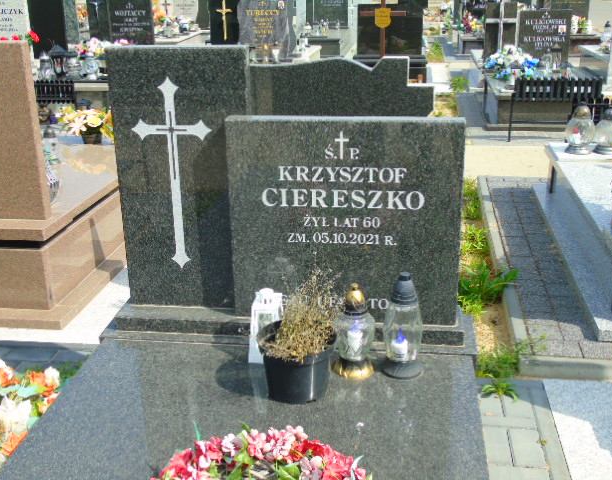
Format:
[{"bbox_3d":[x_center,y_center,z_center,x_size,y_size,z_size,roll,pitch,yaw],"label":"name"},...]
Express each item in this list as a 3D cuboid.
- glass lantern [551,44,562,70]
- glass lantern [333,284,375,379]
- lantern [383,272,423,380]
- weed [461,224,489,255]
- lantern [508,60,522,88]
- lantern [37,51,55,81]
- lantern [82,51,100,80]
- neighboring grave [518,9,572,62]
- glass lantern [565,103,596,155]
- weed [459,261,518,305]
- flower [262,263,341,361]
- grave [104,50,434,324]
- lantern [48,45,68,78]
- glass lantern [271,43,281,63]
[{"bbox_3d":[2.641,-1.911,7.788,0.145,0.310,0.145,2,20,7],"label":"glass lantern"},{"bbox_3d":[0.138,0.248,2.095,0.118,0.266,0.118,2,20,7],"label":"glass lantern"},{"bbox_3d":[0.241,0.207,1.814,0.105,0.256,0.105,2,20,9],"label":"lantern"},{"bbox_3d":[0.882,0.008,3.871,0.150,0.110,0.150,2,20,7],"label":"weed"},{"bbox_3d":[1.944,-1.532,6.844,0.135,0.260,0.135,2,20,7],"label":"lantern"},{"bbox_3d":[-2.717,-1.817,7.693,0.151,0.290,0.151,2,20,9],"label":"lantern"},{"bbox_3d":[-2.216,-1.798,7.612,0.158,0.286,0.158,2,20,9],"label":"lantern"},{"bbox_3d":[2.755,-2.333,8.496,0.570,0.620,0.090,2,20,9],"label":"neighboring grave"},{"bbox_3d":[1.583,-0.653,4.238,0.172,0.285,0.172,2,20,7],"label":"glass lantern"},{"bbox_3d":[0.864,0.212,3.520,0.280,0.140,0.260,2,20,9],"label":"weed"},{"bbox_3d":[-0.013,0.174,1.727,0.175,0.155,0.165,2,20,9],"label":"flower"},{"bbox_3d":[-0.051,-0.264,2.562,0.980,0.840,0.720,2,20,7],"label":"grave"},{"bbox_3d":[-2.635,-1.907,7.849,0.175,0.314,0.175,2,20,9],"label":"lantern"},{"bbox_3d":[-0.351,-2.226,8.793,0.115,0.250,0.115,2,20,7],"label":"glass lantern"}]

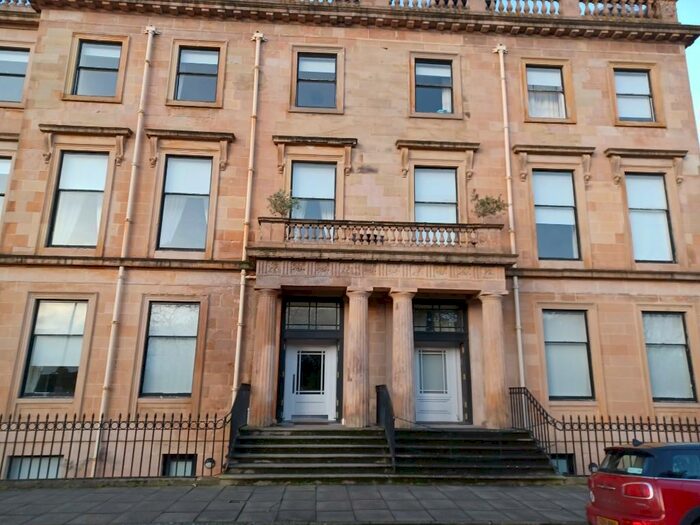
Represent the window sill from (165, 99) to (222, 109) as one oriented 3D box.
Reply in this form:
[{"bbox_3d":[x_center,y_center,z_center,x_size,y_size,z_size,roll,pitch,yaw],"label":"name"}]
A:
[{"bbox_3d":[-4.692,-4.759,15.330,1.713,0.208,0.217,2,-14,-3],"label":"window sill"}]

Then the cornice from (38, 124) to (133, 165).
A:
[{"bbox_3d":[-7.727,-3.352,14.665,2.552,1.130,0.334,2,-14,-3],"label":"cornice"}]

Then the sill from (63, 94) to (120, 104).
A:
[{"bbox_3d":[-7.721,-4.900,15.174,1.743,0.181,0.216,2,-14,-3],"label":"sill"}]

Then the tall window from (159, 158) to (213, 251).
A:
[{"bbox_3d":[-4.785,-1.775,14.756,1.344,2.910,0.157,2,-14,-3],"label":"tall window"}]

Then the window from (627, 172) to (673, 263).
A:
[{"bbox_3d":[9.218,-1.386,15.498,1.302,2.870,0.200,1,-14,-4],"label":"window"}]

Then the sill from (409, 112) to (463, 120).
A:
[{"bbox_3d":[2.722,-4.586,16.086,1.715,0.149,0.240,2,-14,-4],"label":"sill"}]

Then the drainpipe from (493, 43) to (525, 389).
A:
[{"bbox_3d":[4.908,-1.330,15.277,0.340,12.102,0.240,2,-14,-4],"label":"drainpipe"}]

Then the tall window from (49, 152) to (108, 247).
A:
[{"bbox_3d":[-7.825,-1.863,14.582,1.359,2.897,0.157,2,-14,-3],"label":"tall window"}]

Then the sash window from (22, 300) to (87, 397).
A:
[{"bbox_3d":[-7.941,2.337,13.758,1.386,2.582,0.160,2,-14,-4],"label":"sash window"}]

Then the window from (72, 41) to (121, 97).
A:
[{"bbox_3d":[-7.808,-5.957,15.803,1.284,1.915,0.160,2,-14,-4],"label":"window"}]

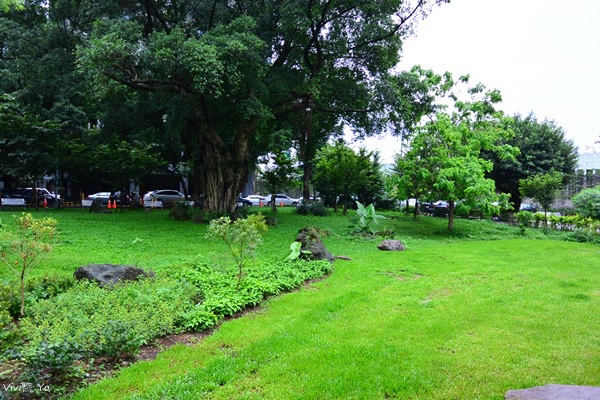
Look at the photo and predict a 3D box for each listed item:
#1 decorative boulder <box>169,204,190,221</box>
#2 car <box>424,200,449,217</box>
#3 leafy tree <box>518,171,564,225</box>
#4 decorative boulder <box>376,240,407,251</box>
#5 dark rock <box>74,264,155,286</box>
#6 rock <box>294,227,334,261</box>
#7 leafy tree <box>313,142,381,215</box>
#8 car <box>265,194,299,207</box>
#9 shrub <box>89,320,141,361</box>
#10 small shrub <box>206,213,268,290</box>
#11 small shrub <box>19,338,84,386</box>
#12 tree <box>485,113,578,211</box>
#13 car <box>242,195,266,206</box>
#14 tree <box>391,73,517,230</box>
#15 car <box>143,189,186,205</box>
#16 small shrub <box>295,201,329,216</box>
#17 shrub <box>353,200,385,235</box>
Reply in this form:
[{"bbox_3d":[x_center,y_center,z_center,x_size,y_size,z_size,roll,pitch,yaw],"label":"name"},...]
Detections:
[{"bbox_3d":[-6.506,0.681,24.500,1.050,0.880,0.900,2,1,0],"label":"decorative boulder"},{"bbox_3d":[13.444,0.831,44.000,1.780,1.480,4.500,2,1,3],"label":"car"},{"bbox_3d":[10.894,-0.068,20.300,2.075,2.526,2.000,0,1,0],"label":"leafy tree"},{"bbox_3d":[2.664,1.325,13.100,0.860,0.300,0.600,2,1,0],"label":"decorative boulder"},{"bbox_3d":[-3.009,1.249,7.300,1.298,0.406,0.800,0,1,0],"label":"dark rock"},{"bbox_3d":[0.338,1.038,10.500,0.930,0.850,0.750,2,1,0],"label":"rock"},{"bbox_3d":[2.997,-1.369,29.000,4.382,4.672,4.200,0,1,0],"label":"leafy tree"},{"bbox_3d":[-1.983,0.074,51.000,4.450,1.450,1.800,0,1,-7],"label":"car"},{"bbox_3d":[-1.731,1.311,4.200,0.485,0.373,0.450,0,1,0],"label":"shrub"},{"bbox_3d":[-0.986,0.813,7.100,0.978,1.231,0.900,0,1,0],"label":"small shrub"},{"bbox_3d":[-2.043,1.328,3.700,0.520,0.340,0.460,1,1,-29],"label":"small shrub"},{"bbox_3d":[21.607,-3.407,42.000,9.000,9.500,8.500,2,1,27],"label":"tree"},{"bbox_3d":[-5.359,0.118,53.000,4.500,1.460,1.780,2,1,-17],"label":"car"},{"bbox_3d":[6.208,-1.962,18.200,5.096,6.390,4.700,0,1,0],"label":"tree"},{"bbox_3d":[-12.709,-0.191,43.000,4.500,1.520,1.780,1,1,-35],"label":"car"},{"bbox_3d":[0.792,0.586,31.000,2.300,1.100,1.900,2,1,0],"label":"small shrub"},{"bbox_3d":[2.507,0.622,16.000,1.138,1.209,1.050,0,1,0],"label":"shrub"}]

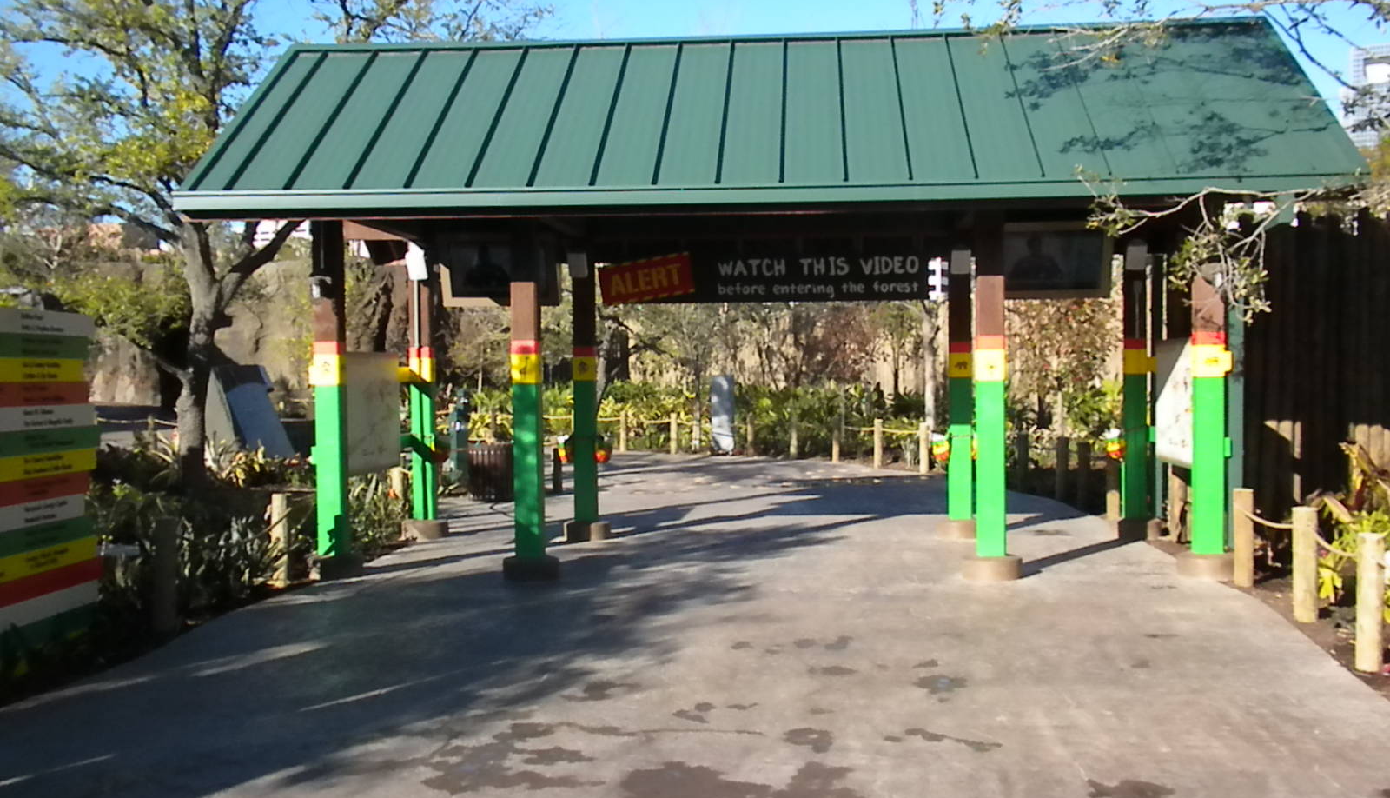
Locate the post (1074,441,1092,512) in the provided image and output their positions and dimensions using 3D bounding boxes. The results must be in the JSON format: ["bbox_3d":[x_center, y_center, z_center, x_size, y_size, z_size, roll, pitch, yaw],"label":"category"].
[{"bbox_3d":[4.268,0.835,16.319,0.143,0.750,0.143,-1,1,5],"label":"post"}]

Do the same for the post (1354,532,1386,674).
[{"bbox_3d":[3.490,1.037,7.690,0.136,0.729,0.136,-1,1,5],"label":"post"}]

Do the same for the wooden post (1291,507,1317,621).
[{"bbox_3d":[3.764,1.007,9.173,0.141,0.722,0.141,-1,1,5],"label":"wooden post"}]

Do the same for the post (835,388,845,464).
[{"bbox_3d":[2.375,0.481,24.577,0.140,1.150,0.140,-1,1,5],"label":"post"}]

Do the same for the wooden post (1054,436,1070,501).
[{"bbox_3d":[4.307,0.814,17.444,0.145,0.744,0.145,-1,1,5],"label":"wooden post"}]

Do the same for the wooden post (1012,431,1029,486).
[{"bbox_3d":[4.198,0.784,19.091,0.152,0.736,0.152,-1,1,5],"label":"wooden post"}]

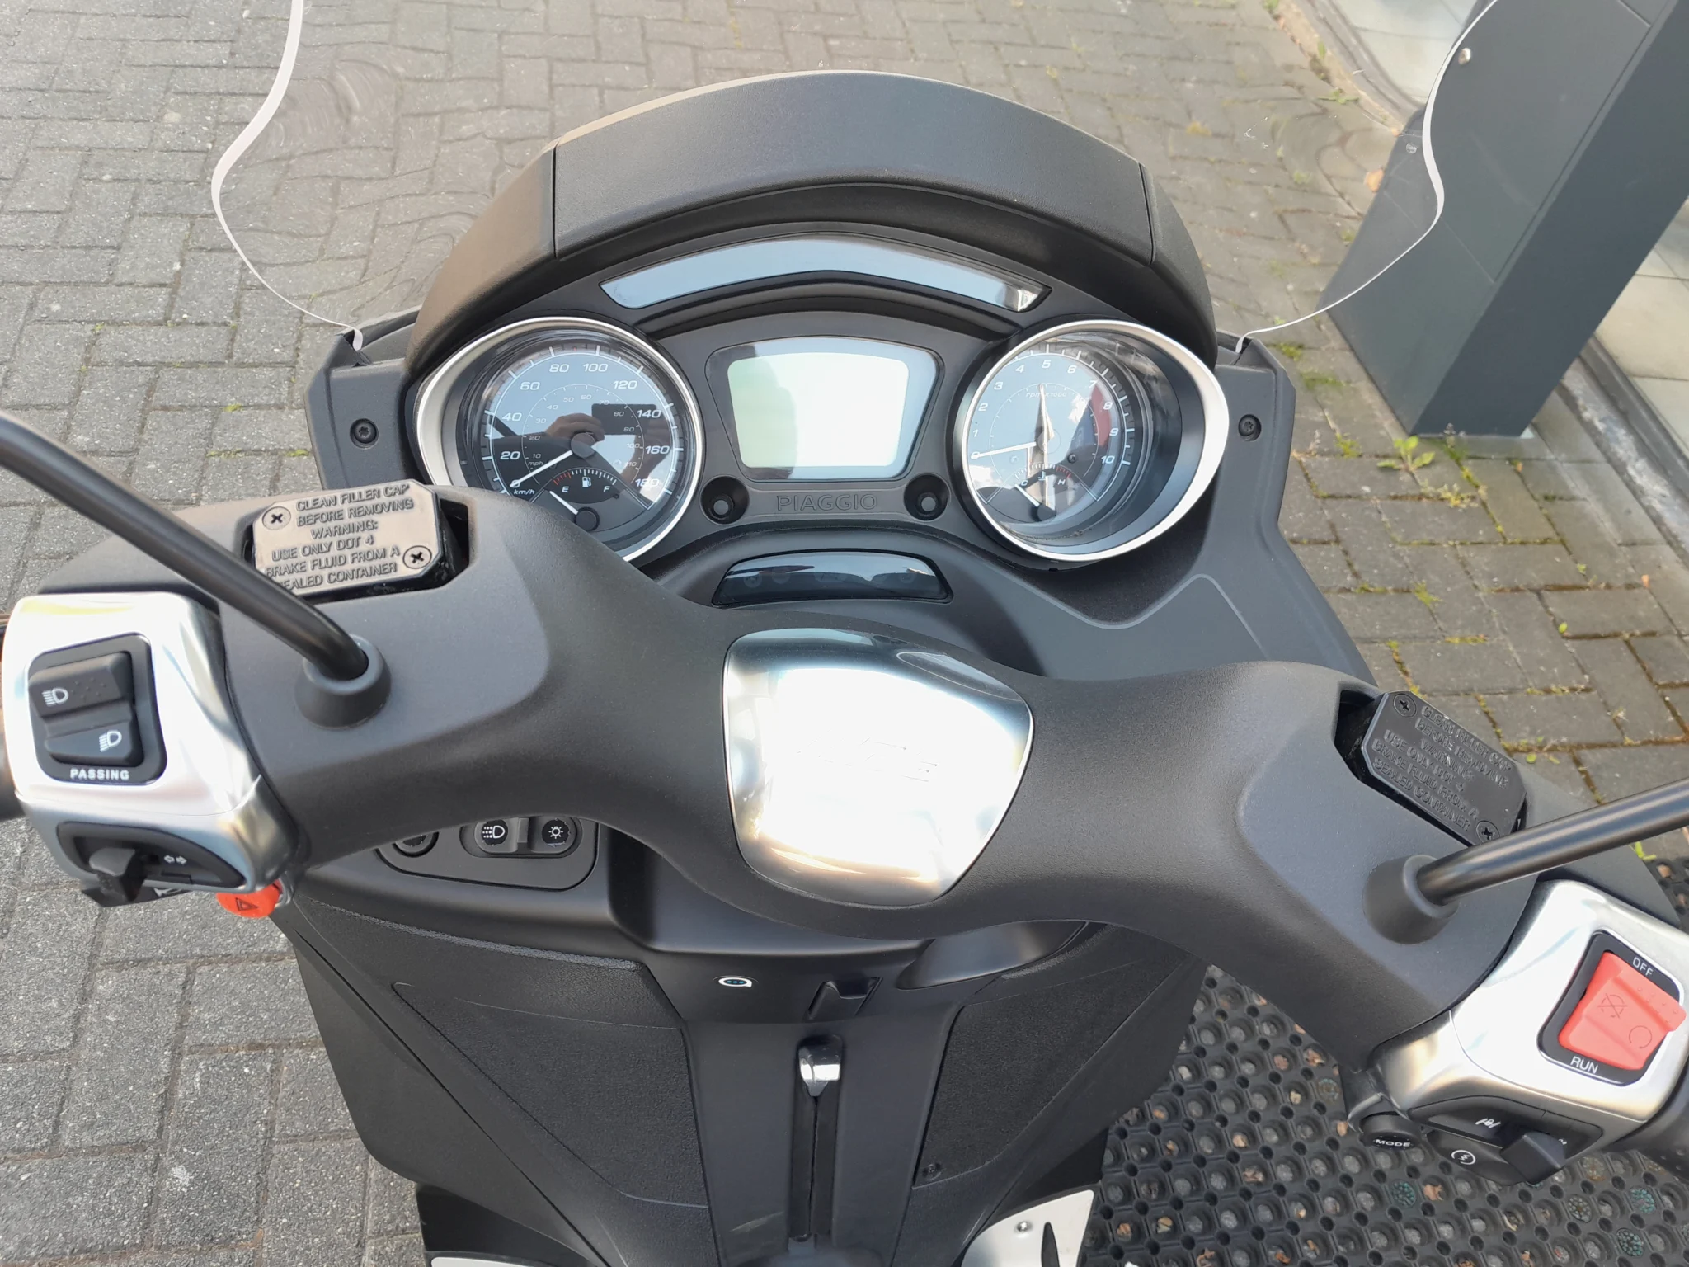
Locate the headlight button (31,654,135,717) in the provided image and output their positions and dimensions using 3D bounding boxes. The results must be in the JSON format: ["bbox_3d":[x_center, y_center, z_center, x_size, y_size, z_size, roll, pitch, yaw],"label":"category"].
[{"bbox_3d":[-0.216,0.015,0.360,0.025,0.008,0.014,-13,86,-15],"label":"headlight button"}]

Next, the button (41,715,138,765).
[{"bbox_3d":[-0.213,0.031,0.359,0.024,0.007,0.011,-13,86,-15],"label":"button"}]

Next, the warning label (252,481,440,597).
[{"bbox_3d":[-0.156,-0.028,0.401,0.055,0.006,0.037,-11,60,-9],"label":"warning label"}]

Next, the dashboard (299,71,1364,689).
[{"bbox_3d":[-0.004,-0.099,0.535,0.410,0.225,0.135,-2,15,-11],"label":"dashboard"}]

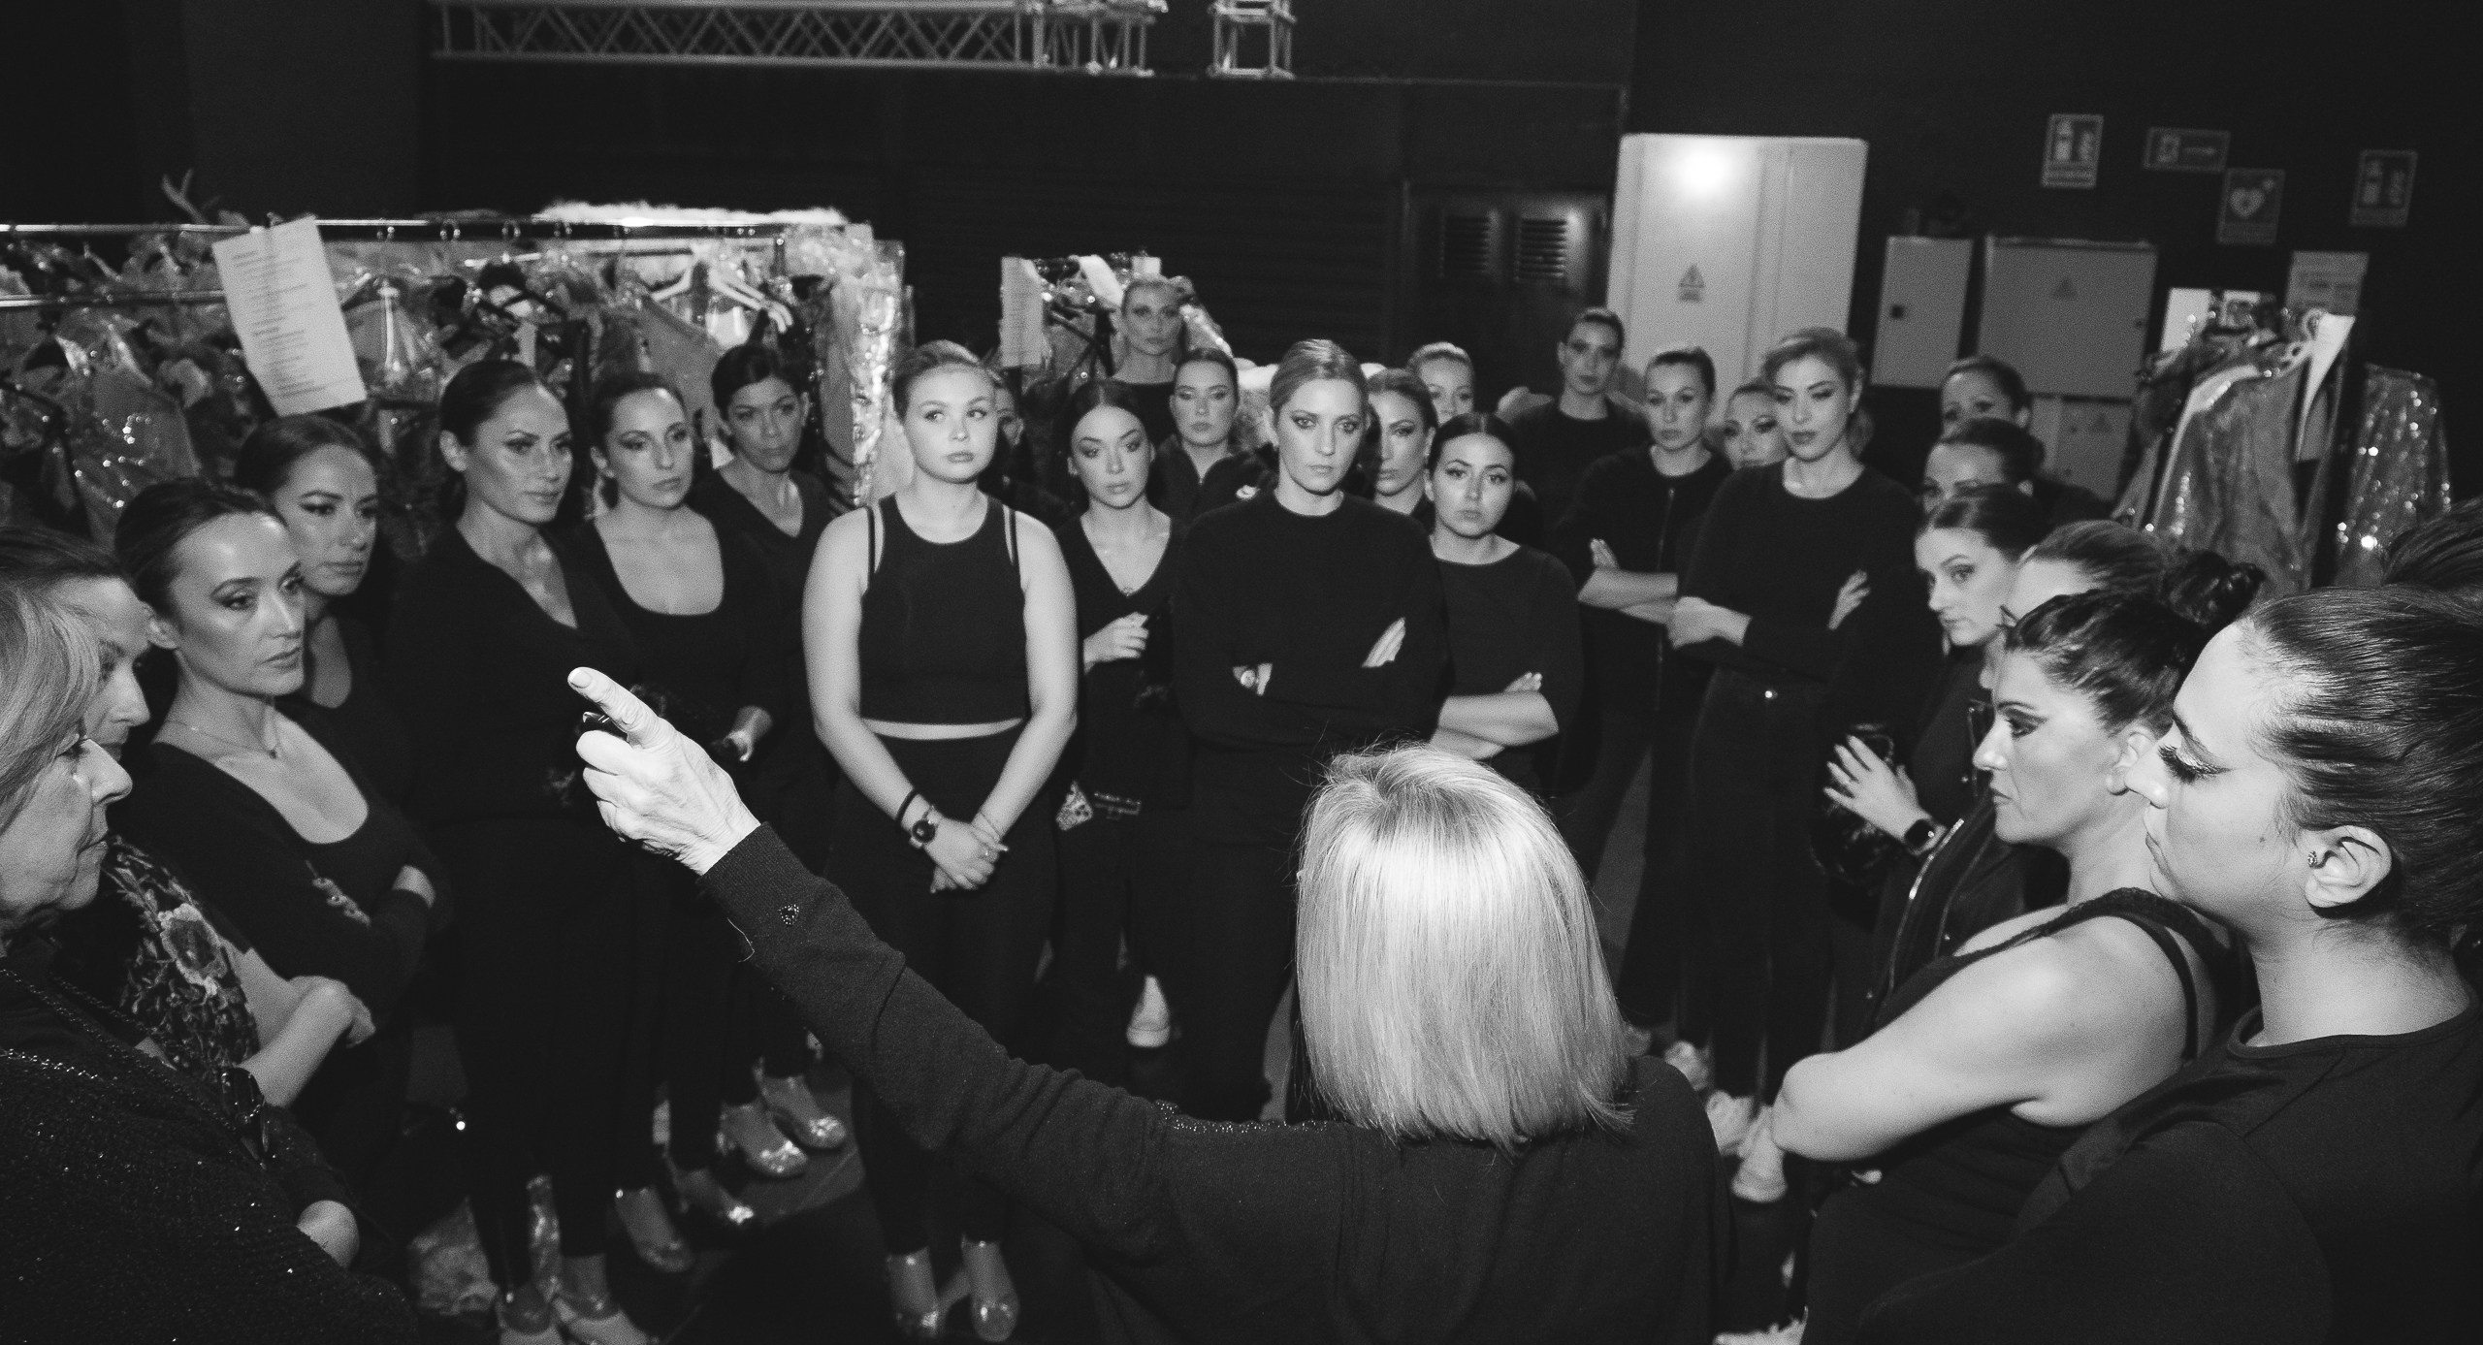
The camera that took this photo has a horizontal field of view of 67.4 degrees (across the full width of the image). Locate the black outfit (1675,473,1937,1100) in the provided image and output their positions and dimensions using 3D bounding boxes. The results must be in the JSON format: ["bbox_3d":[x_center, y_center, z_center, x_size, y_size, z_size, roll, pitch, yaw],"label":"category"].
[{"bbox_3d":[1.088,0.279,3.823,0.460,1.400,0.300,6,15,15],"label":"black outfit"}]

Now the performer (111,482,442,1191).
[{"bbox_3d":[-1.105,0.560,2.259,0.370,1.617,0.470,10,16,31],"label":"performer"}]

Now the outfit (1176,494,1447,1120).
[{"bbox_3d":[0.098,0.437,3.136,0.460,1.430,0.320,3,15,2],"label":"outfit"}]

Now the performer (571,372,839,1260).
[{"bbox_3d":[-1.043,0.288,3.418,0.470,1.661,0.360,-11,19,-40],"label":"performer"}]

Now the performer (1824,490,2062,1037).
[{"bbox_3d":[1.097,0.490,3.050,0.360,1.599,0.450,-7,17,-31],"label":"performer"}]

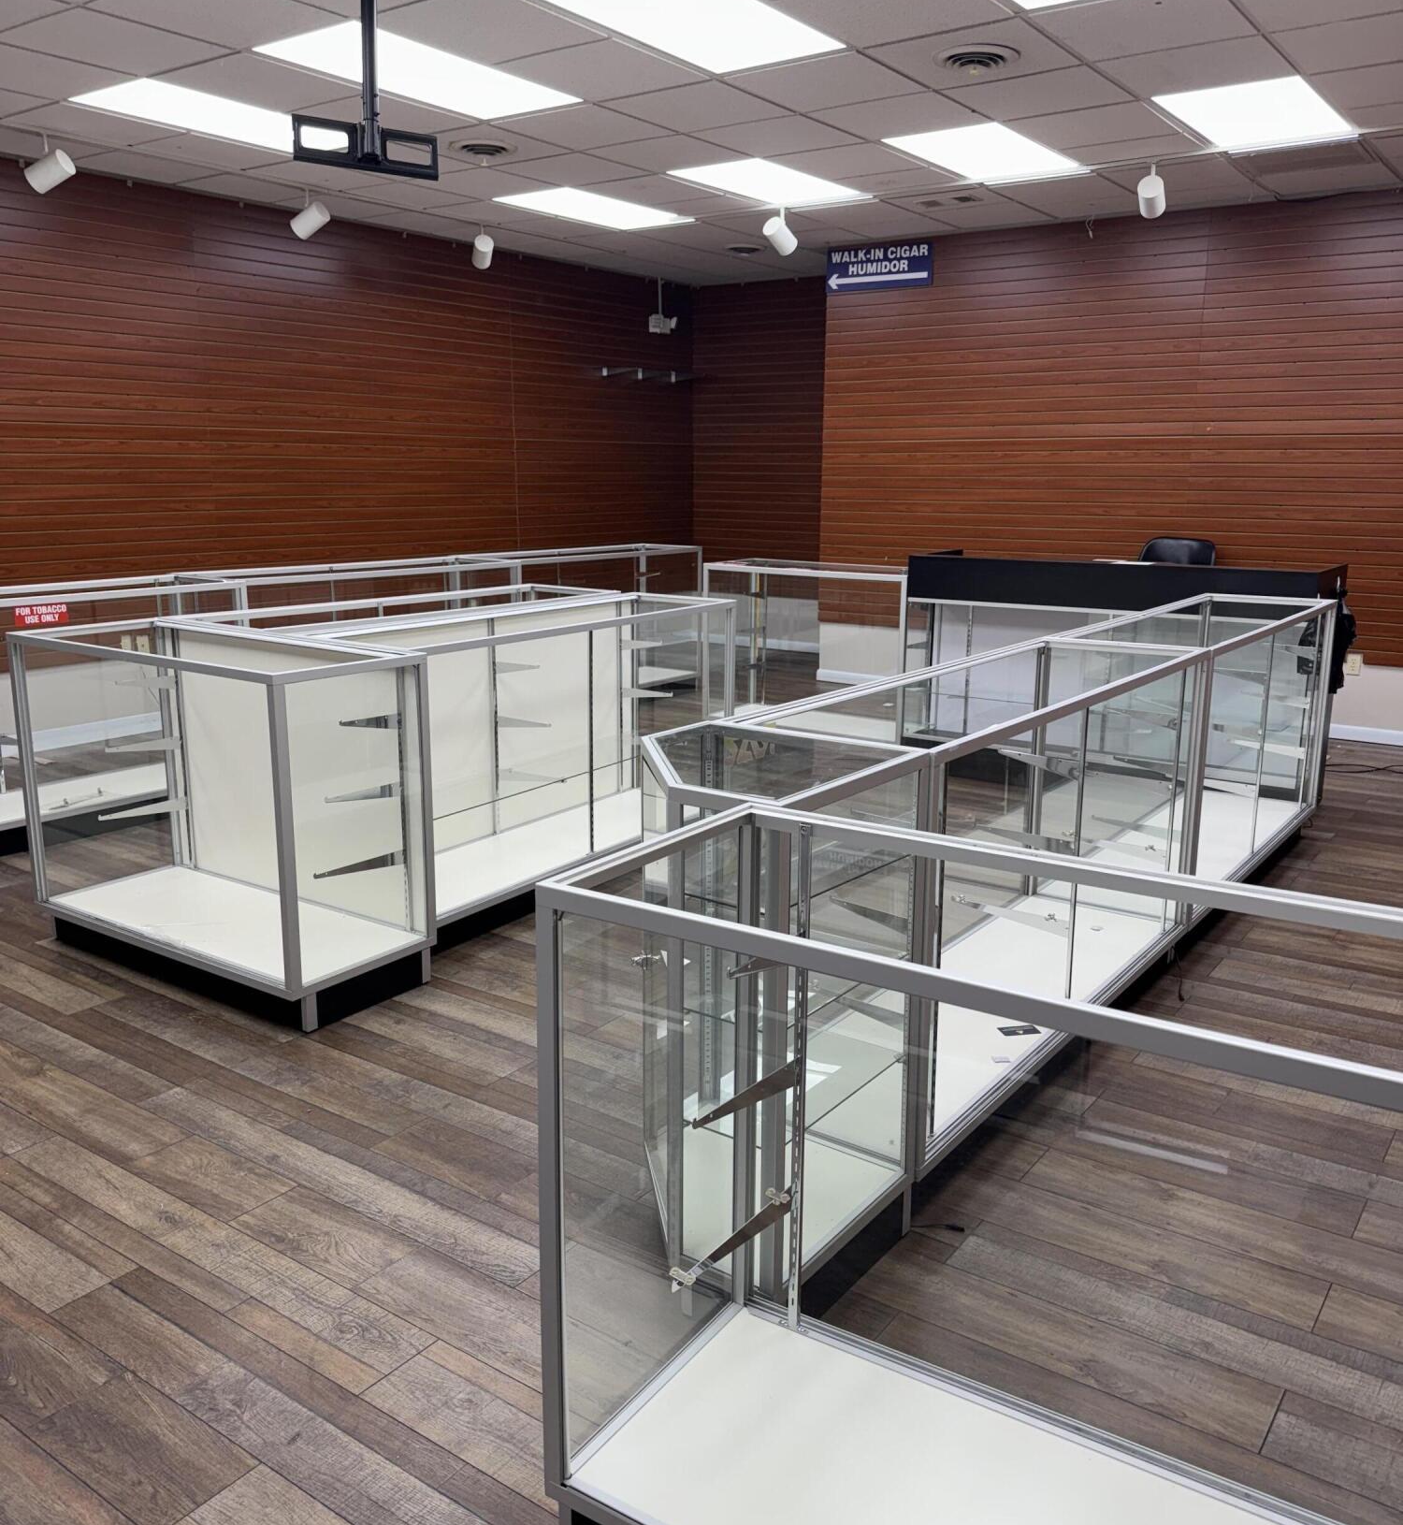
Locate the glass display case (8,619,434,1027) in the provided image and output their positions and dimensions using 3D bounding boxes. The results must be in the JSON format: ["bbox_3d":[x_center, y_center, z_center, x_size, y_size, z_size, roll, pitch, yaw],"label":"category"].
[{"bbox_3d":[-1.504,0.121,4.038,1.340,0.979,0.523,10,16,34],"label":"glass display case"}]

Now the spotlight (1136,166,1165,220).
[{"bbox_3d":[2.168,-2.725,6.242,0.128,0.200,0.170,10,2,35],"label":"spotlight"}]

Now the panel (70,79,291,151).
[{"bbox_3d":[-2.043,-2.810,5.689,0.590,0.040,1.190,10,16,35],"label":"panel"}]

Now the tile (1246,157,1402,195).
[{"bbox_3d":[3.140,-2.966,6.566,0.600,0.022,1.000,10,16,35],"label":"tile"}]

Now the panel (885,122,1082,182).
[{"bbox_3d":[1.367,-2.926,6.207,0.605,0.060,1.210,10,16,35],"label":"panel"}]

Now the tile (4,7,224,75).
[{"bbox_3d":[-2.075,-2.549,4.606,0.600,0.022,0.600,10,16,35],"label":"tile"}]

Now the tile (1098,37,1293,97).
[{"bbox_3d":[1.822,-2.570,4.796,0.600,0.020,0.600,10,16,35],"label":"tile"}]

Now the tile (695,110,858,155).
[{"bbox_3d":[0.338,-2.825,5.834,0.600,0.020,0.600,10,16,35],"label":"tile"}]

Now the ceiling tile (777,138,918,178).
[{"bbox_3d":[0.698,-2.934,6.329,0.600,0.020,0.600,10,16,35],"label":"ceiling tile"}]

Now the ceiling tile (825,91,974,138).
[{"bbox_3d":[0.839,-2.734,5.485,0.600,0.020,0.600,10,16,35],"label":"ceiling tile"}]

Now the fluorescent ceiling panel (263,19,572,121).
[{"bbox_3d":[-1.044,-2.633,4.980,0.600,0.050,1.200,10,16,35],"label":"fluorescent ceiling panel"}]

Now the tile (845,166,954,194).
[{"bbox_3d":[1.055,-3.044,6.811,0.600,0.020,0.600,10,16,35],"label":"tile"}]

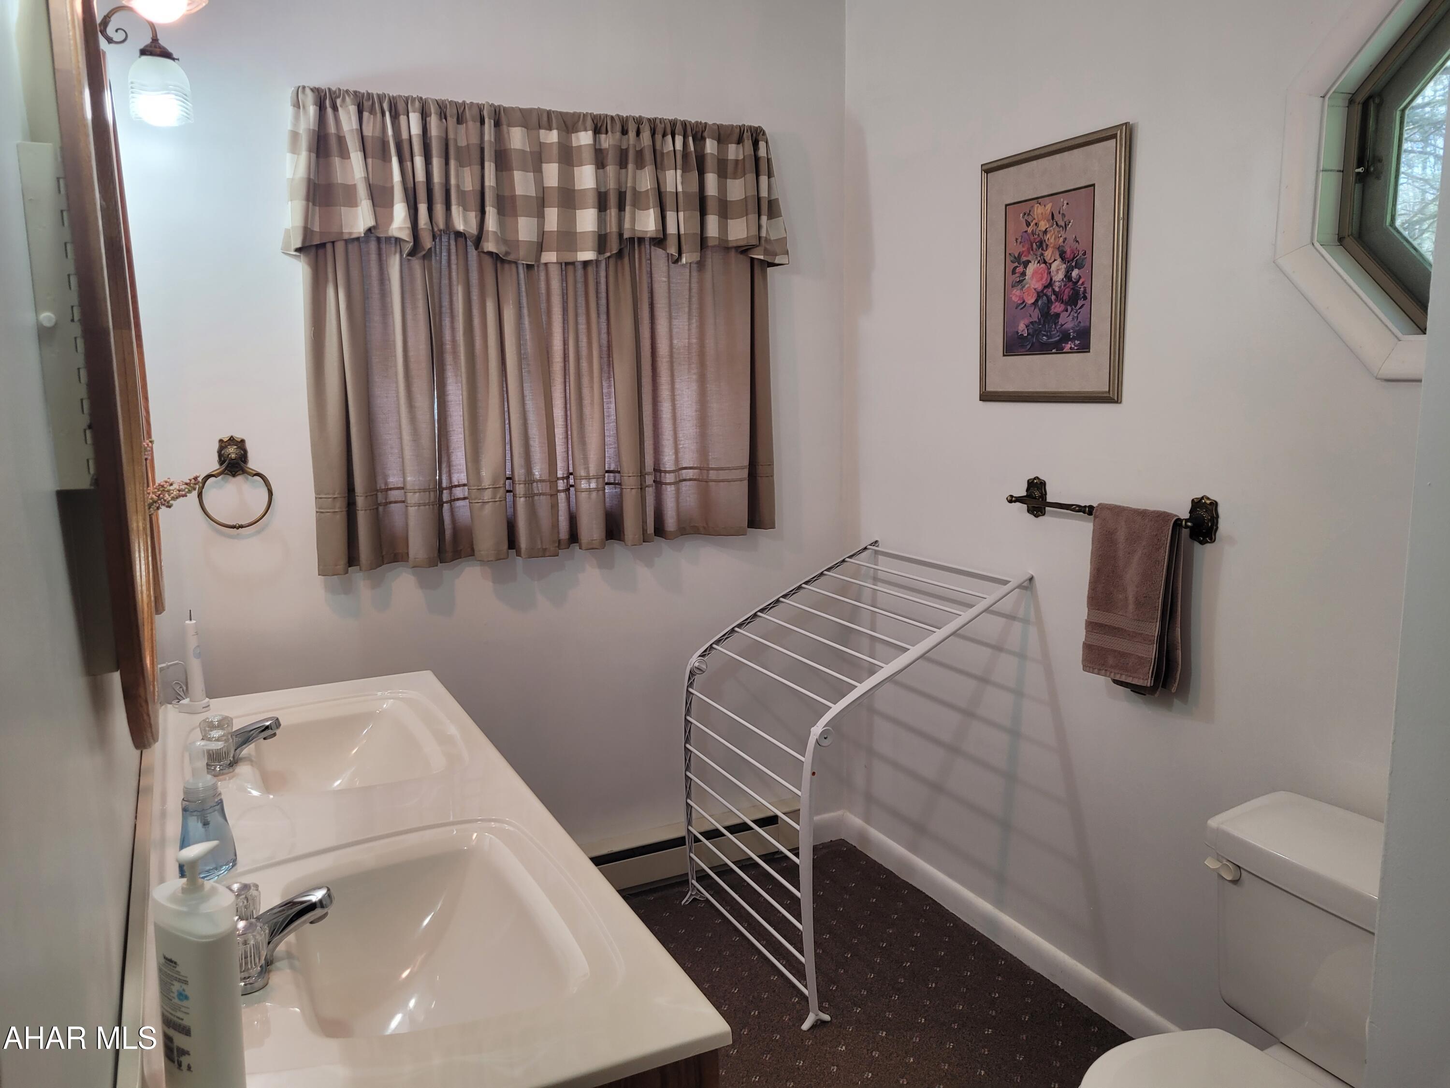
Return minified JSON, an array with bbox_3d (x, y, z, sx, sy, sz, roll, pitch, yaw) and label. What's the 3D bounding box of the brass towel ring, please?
[{"bbox_3d":[-1.116,-0.139,2.480,0.156,0.215,0.056,-5,10,-25],"label":"brass towel ring"}]

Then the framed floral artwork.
[{"bbox_3d":[0.696,-0.577,2.347,0.024,0.540,0.430,-5,10,-25],"label":"framed floral artwork"}]

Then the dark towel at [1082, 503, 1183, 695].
[{"bbox_3d":[0.800,0.106,2.140,0.086,0.361,0.208,-5,10,-25],"label":"dark towel"}]

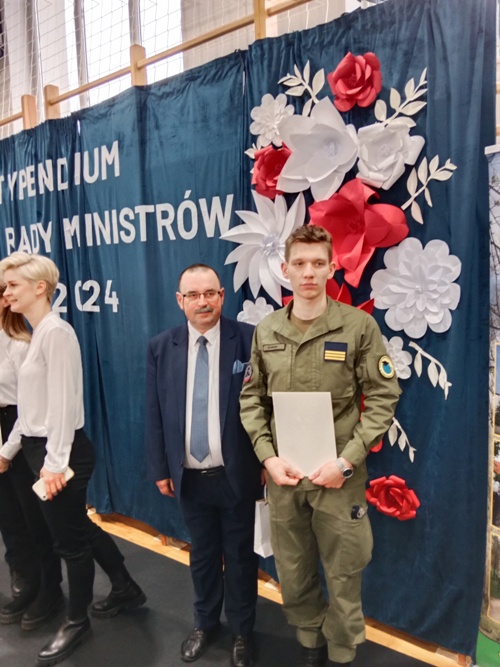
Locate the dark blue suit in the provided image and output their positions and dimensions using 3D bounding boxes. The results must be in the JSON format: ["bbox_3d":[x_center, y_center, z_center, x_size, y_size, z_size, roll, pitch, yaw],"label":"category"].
[{"bbox_3d":[-0.169,0.654,2.233,0.540,1.460,0.300,-1,7,3],"label":"dark blue suit"}]

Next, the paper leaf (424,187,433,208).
[{"bbox_3d":[0.695,-0.529,1.954,0.026,0.080,0.016,-11,-1,37],"label":"paper leaf"}]

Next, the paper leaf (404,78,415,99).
[{"bbox_3d":[0.628,-0.960,1.965,0.038,0.073,0.014,16,15,34],"label":"paper leaf"}]

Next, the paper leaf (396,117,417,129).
[{"bbox_3d":[0.594,-0.815,1.934,0.098,0.040,0.015,4,8,36],"label":"paper leaf"}]

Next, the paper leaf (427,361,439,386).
[{"bbox_3d":[0.740,0.166,2.014,0.040,0.105,0.016,-7,2,37],"label":"paper leaf"}]

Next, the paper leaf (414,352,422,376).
[{"bbox_3d":[0.690,0.129,2.051,0.032,0.104,0.014,2,7,36],"label":"paper leaf"}]

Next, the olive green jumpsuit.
[{"bbox_3d":[0.291,0.604,1.955,0.590,1.480,0.370,1,7,25],"label":"olive green jumpsuit"}]

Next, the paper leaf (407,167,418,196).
[{"bbox_3d":[0.644,-0.598,1.982,0.035,0.106,0.016,6,10,35],"label":"paper leaf"}]

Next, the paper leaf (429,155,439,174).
[{"bbox_3d":[0.715,-0.653,1.939,0.036,0.072,0.014,29,22,30],"label":"paper leaf"}]

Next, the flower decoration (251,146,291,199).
[{"bbox_3d":[0.117,-0.734,2.272,0.249,0.244,0.100,4,8,36],"label":"flower decoration"}]

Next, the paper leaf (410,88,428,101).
[{"bbox_3d":[0.644,-0.913,1.909,0.072,0.037,0.015,4,8,36],"label":"paper leaf"}]

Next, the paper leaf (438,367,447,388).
[{"bbox_3d":[0.772,0.185,1.999,0.030,0.085,0.014,-4,3,36],"label":"paper leaf"}]

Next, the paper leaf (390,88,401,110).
[{"bbox_3d":[0.581,-0.938,2.001,0.042,0.087,0.014,-10,0,36],"label":"paper leaf"}]

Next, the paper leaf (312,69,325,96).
[{"bbox_3d":[0.298,-1.087,2.169,0.054,0.104,0.016,11,13,35],"label":"paper leaf"}]

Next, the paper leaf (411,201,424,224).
[{"bbox_3d":[0.665,-0.477,1.996,0.039,0.103,0.014,-26,-10,35],"label":"paper leaf"}]

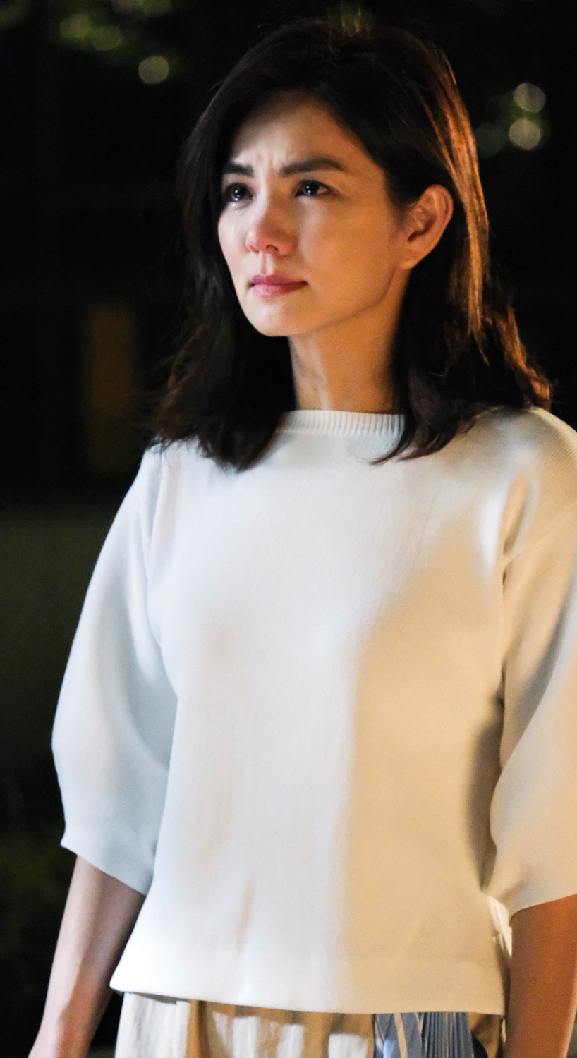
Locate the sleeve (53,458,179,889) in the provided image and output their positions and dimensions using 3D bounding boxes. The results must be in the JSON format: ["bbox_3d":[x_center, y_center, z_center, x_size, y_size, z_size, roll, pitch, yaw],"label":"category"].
[{"bbox_3d":[-0.123,0.106,4.950,0.110,0.325,0.130,6,2,27],"label":"sleeve"}]

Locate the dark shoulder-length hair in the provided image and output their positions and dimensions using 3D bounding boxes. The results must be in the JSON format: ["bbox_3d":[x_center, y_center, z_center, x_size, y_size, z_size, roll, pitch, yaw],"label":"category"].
[{"bbox_3d":[0.047,-0.213,4.870,0.260,0.335,0.245,1,2,32],"label":"dark shoulder-length hair"}]

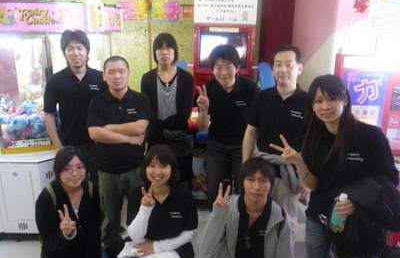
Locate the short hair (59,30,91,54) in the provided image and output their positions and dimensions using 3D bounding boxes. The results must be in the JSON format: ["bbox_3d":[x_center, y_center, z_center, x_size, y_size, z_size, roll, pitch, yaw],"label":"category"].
[{"bbox_3d":[-0.905,-0.629,2.520,0.195,0.175,0.210,-6,16,-21],"label":"short hair"}]

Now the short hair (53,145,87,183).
[{"bbox_3d":[-0.742,0.200,1.980,0.185,0.200,0.205,-8,16,-27],"label":"short hair"}]

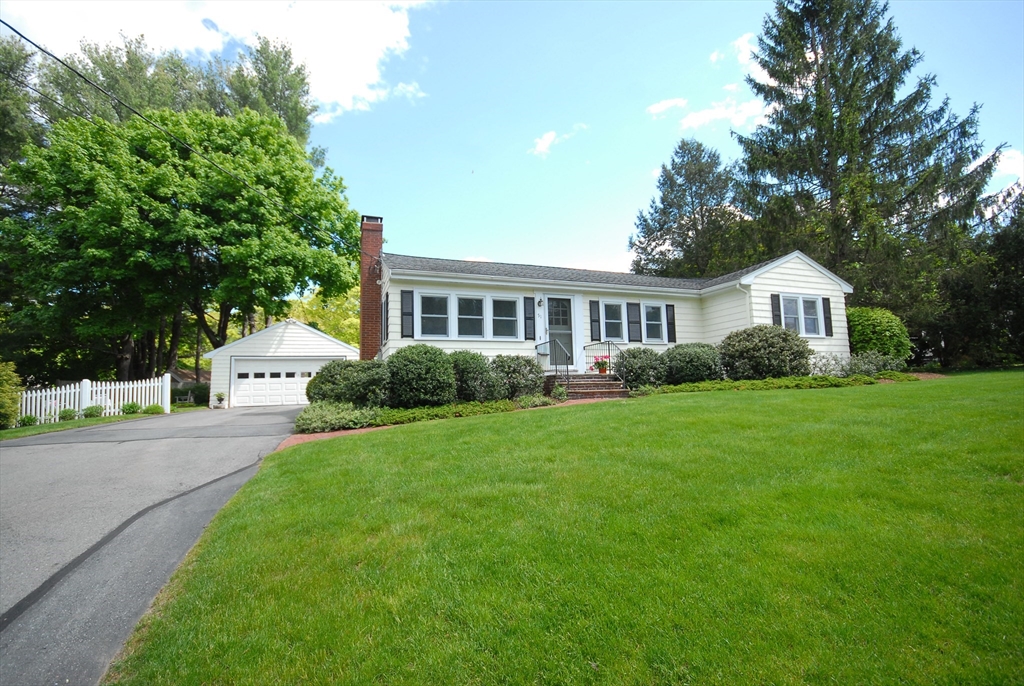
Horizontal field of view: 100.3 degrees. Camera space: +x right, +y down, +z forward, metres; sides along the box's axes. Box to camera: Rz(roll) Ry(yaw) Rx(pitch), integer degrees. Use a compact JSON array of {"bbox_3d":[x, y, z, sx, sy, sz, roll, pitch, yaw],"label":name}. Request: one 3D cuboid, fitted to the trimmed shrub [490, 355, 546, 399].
[{"bbox_3d":[0.137,0.850,10.633,1.250,1.131,1.200,-1,-6,0],"label":"trimmed shrub"}]

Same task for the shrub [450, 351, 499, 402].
[{"bbox_3d":[-0.948,0.794,10.252,1.200,1.233,1.200,1,-6,-20],"label":"shrub"}]

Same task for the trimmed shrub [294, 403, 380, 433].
[{"bbox_3d":[-3.367,1.423,8.246,1.500,0.544,1.100,1,-6,-20],"label":"trimmed shrub"}]

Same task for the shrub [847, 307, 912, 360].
[{"bbox_3d":[11.944,-0.181,14.118,2.150,2.097,2.100,1,-6,-20],"label":"shrub"}]

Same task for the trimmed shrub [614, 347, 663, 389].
[{"bbox_3d":[3.449,0.713,11.585,1.380,1.180,1.350,1,-6,-19],"label":"trimmed shrub"}]

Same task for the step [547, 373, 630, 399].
[{"bbox_3d":[1.769,1.133,11.044,1.660,0.570,1.980,1,-6,-19],"label":"step"}]

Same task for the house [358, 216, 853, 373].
[{"bbox_3d":[2.367,-1.212,15.369,14.684,6.042,9.406,1,-6,-20],"label":"house"}]

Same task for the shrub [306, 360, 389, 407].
[{"bbox_3d":[-3.475,0.908,9.231,1.850,1.100,1.600,1,-6,-19],"label":"shrub"}]

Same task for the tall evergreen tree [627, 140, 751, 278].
[{"bbox_3d":[13.875,-6.342,31.059,9.600,18.050,9.600,1,-6,-19],"label":"tall evergreen tree"}]

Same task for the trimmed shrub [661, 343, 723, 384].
[{"bbox_3d":[5.102,0.625,12.164,1.800,1.250,1.650,1,-6,-19],"label":"trimmed shrub"}]

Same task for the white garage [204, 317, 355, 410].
[{"bbox_3d":[-11.576,1.273,23.275,6.979,4.084,6.900,1,-6,-20],"label":"white garage"}]

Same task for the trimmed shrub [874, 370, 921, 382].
[{"bbox_3d":[10.212,0.893,11.342,1.400,0.320,0.950,1,-6,-19],"label":"trimmed shrub"}]

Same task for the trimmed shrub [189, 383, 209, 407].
[{"bbox_3d":[-18.254,3.013,25.000,1.200,1.400,1.150,1,-6,-19],"label":"trimmed shrub"}]

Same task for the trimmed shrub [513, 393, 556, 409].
[{"bbox_3d":[0.502,1.278,9.539,0.880,0.343,0.700,1,-6,-20],"label":"trimmed shrub"}]

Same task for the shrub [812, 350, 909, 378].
[{"bbox_3d":[9.694,0.625,11.938,3.350,0.800,1.050,1,-6,-19],"label":"shrub"}]

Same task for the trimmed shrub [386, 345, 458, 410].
[{"bbox_3d":[-2.055,0.746,9.701,1.500,1.432,1.450,1,-6,-20],"label":"trimmed shrub"}]

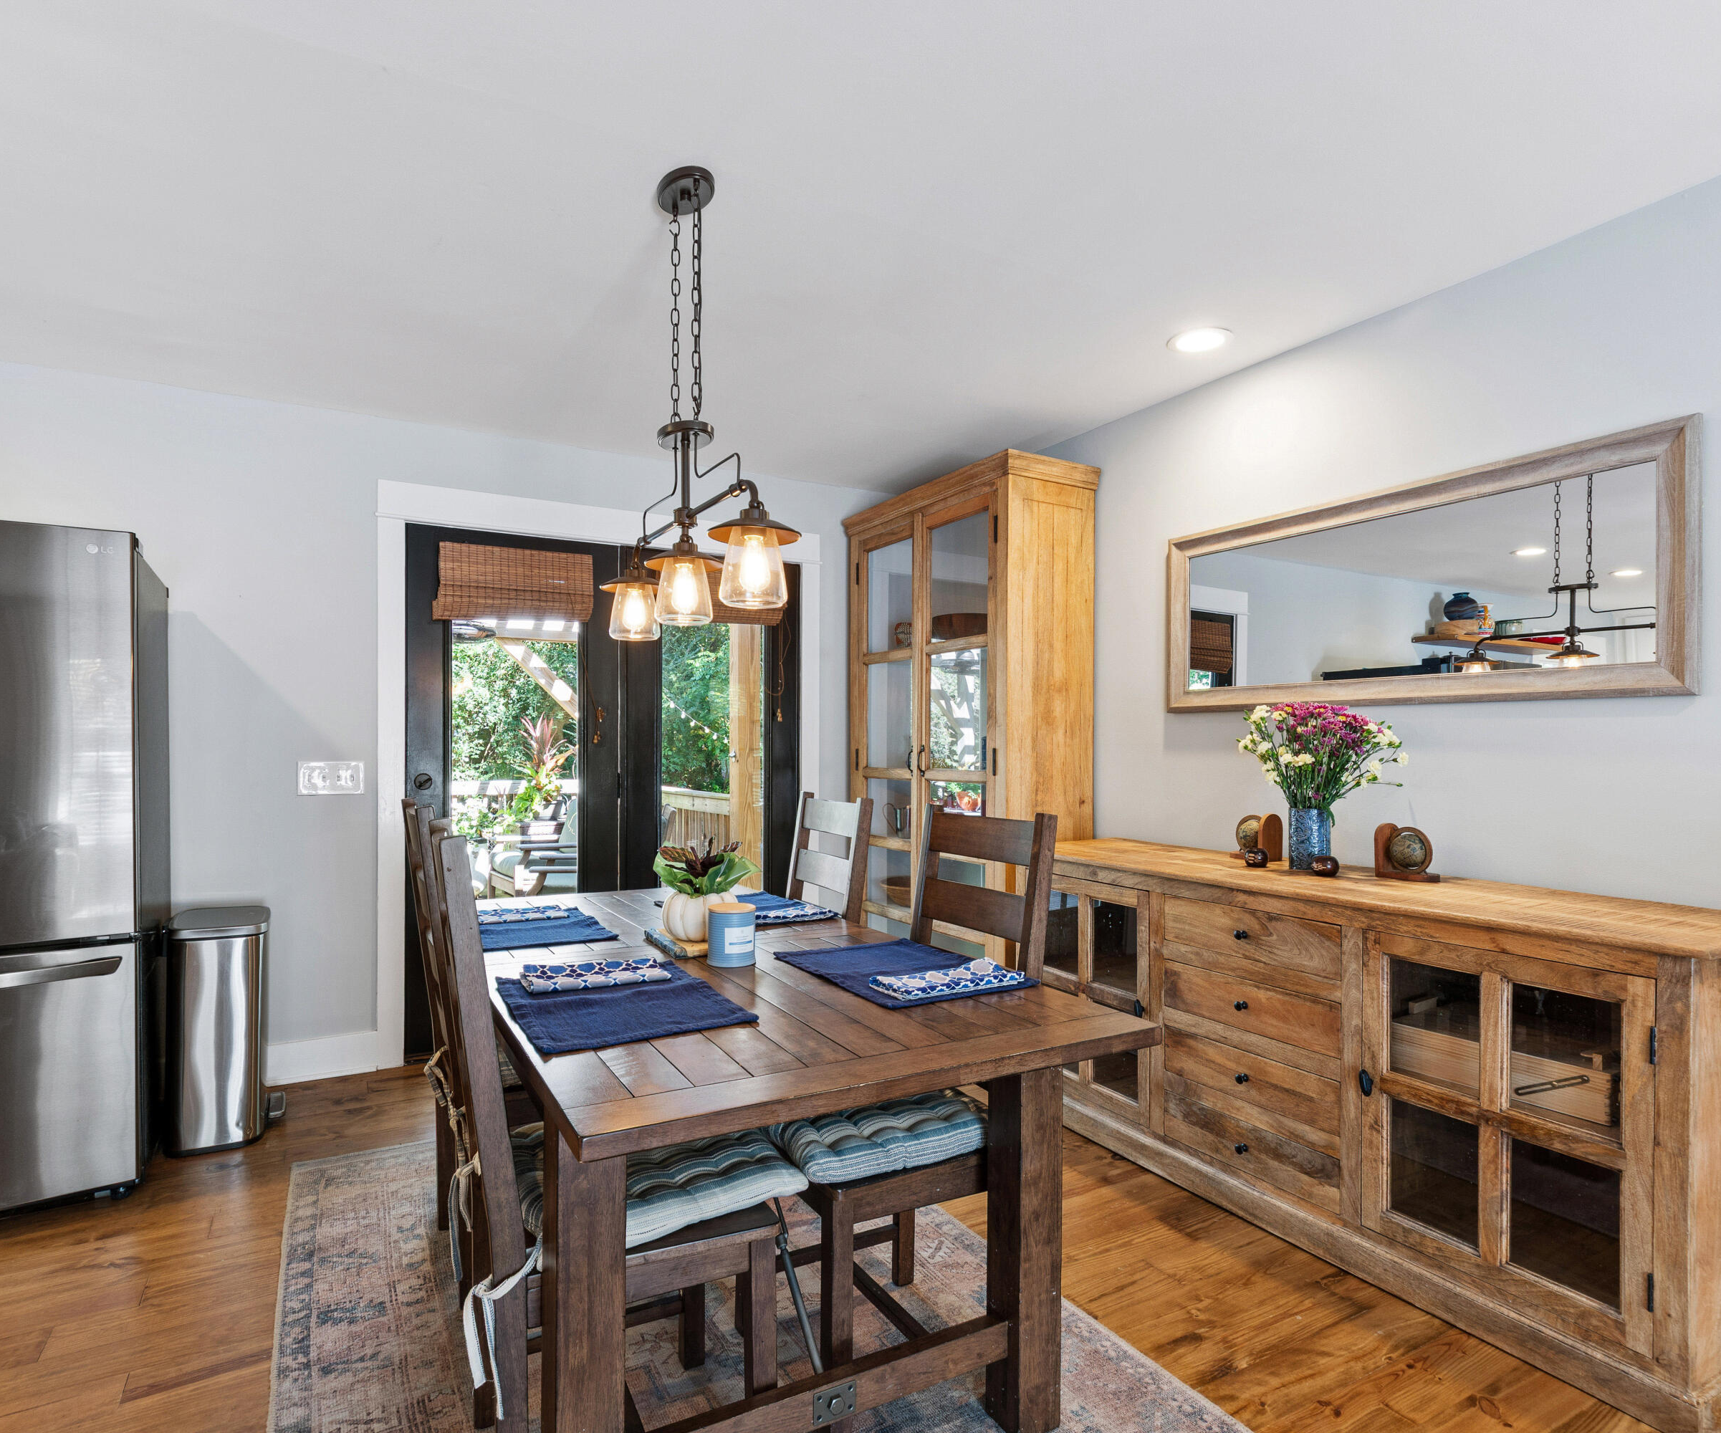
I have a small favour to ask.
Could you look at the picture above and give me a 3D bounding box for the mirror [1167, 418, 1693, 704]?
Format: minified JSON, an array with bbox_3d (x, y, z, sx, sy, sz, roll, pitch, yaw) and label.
[{"bbox_3d":[1.472,-0.339,2.617,0.040,0.630,1.480,1,-1,-29],"label":"mirror"}]

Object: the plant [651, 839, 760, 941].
[{"bbox_3d":[-0.383,0.410,2.185,0.250,0.235,0.240,0,-1,0],"label":"plant"}]

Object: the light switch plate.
[{"bbox_3d":[-1.943,0.224,3.293,0.210,0.123,0.010,1,-1,-29],"label":"light switch plate"}]

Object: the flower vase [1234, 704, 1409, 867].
[{"bbox_3d":[1.304,0.195,2.586,0.370,0.465,0.440,1,-1,-29],"label":"flower vase"}]

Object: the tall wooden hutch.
[{"bbox_3d":[0.445,0.178,3.945,0.500,2.310,1.180,1,-1,-29],"label":"tall wooden hutch"}]

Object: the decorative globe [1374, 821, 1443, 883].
[{"bbox_3d":[1.455,0.351,2.375,0.140,0.150,0.100,-1,-2,45],"label":"decorative globe"}]

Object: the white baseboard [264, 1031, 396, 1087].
[{"bbox_3d":[-1.936,1.244,3.269,0.430,0.147,0.020,1,-1,-29],"label":"white baseboard"}]

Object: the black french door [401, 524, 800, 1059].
[{"bbox_3d":[-1.030,0.300,3.843,1.660,2.050,0.060,1,-1,-29],"label":"black french door"}]

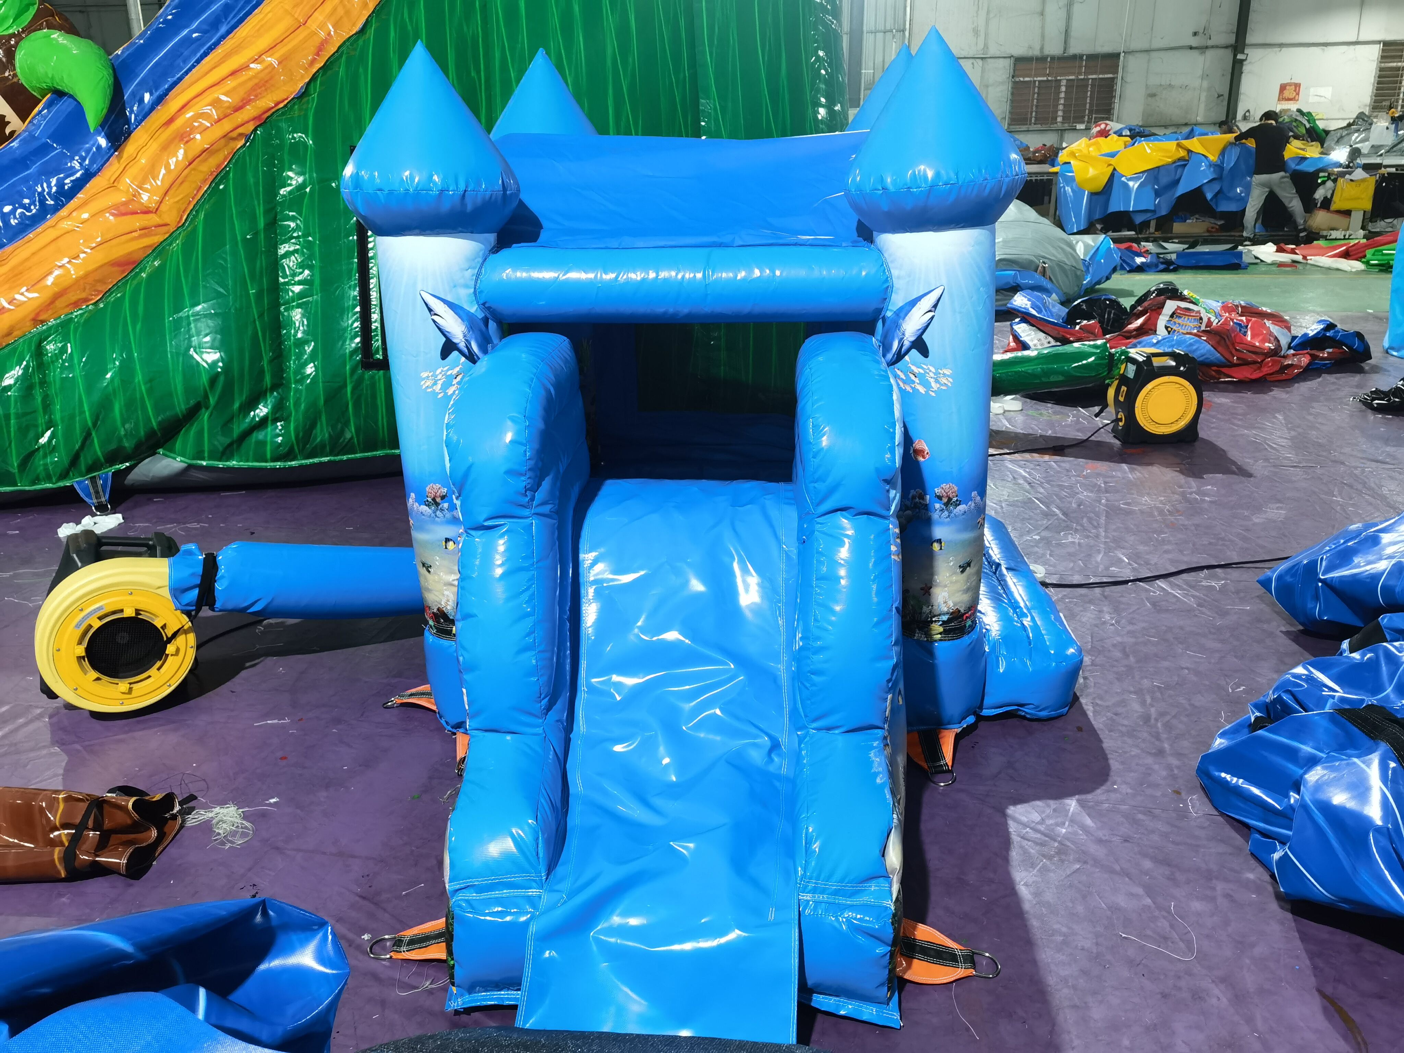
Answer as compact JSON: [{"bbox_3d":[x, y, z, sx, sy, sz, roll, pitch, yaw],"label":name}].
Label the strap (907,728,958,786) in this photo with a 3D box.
[{"bbox_3d":[0.469,0.458,2.193,0.126,0.042,0.178,-1,18,0],"label":"strap"}]

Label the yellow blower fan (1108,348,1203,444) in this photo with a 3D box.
[{"bbox_3d":[1.928,-0.577,4.678,0.346,0.378,0.304,0,19,2],"label":"yellow blower fan"}]

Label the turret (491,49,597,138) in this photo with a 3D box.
[{"bbox_3d":[-0.395,-0.565,3.060,0.341,1.417,0.341,-1,19,3],"label":"turret"}]

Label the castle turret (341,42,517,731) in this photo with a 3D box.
[{"bbox_3d":[-0.499,-0.241,2.227,0.341,1.365,0.341,-1,19,3],"label":"castle turret"}]

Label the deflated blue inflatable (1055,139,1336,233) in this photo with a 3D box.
[{"bbox_3d":[6.181,-4.274,13.699,3.450,1.133,1.339,1,19,5],"label":"deflated blue inflatable"}]

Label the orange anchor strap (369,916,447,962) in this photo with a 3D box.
[{"bbox_3d":[-0.454,0.631,1.715,0.147,0.042,0.110,-5,19,-11],"label":"orange anchor strap"}]

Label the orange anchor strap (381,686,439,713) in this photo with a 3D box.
[{"bbox_3d":[-0.653,0.379,2.471,0.142,0.047,0.105,-4,19,-8],"label":"orange anchor strap"}]

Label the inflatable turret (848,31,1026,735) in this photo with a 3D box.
[{"bbox_3d":[0.459,-0.254,2.205,0.341,1.375,0.341,-2,19,3],"label":"inflatable turret"}]

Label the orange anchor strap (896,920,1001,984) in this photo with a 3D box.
[{"bbox_3d":[0.372,0.633,1.670,0.163,0.042,0.131,5,19,17],"label":"orange anchor strap"}]

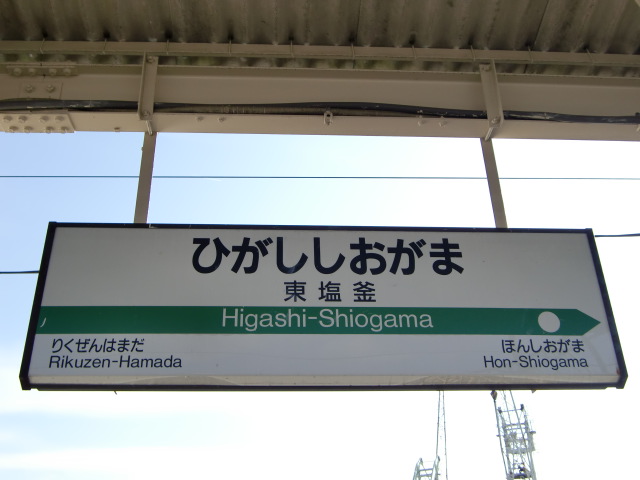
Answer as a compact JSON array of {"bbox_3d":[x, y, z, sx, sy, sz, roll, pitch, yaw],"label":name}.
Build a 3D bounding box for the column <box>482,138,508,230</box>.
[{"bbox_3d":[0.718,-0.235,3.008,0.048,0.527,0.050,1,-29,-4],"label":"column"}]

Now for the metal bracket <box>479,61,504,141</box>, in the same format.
[{"bbox_3d":[0.721,-0.624,3.022,0.051,0.338,0.050,1,-29,-4],"label":"metal bracket"}]

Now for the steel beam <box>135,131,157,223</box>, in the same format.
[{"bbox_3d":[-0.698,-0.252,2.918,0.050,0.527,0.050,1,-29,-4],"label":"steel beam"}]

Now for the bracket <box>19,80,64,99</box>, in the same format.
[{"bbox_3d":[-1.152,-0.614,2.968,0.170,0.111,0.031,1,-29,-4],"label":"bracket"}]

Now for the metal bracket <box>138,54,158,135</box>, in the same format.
[{"bbox_3d":[-0.693,-0.640,2.933,0.050,0.338,0.050,1,-29,-4],"label":"metal bracket"}]

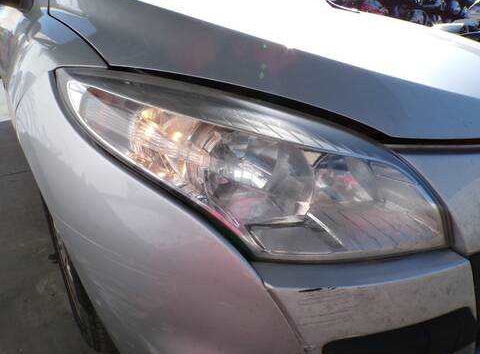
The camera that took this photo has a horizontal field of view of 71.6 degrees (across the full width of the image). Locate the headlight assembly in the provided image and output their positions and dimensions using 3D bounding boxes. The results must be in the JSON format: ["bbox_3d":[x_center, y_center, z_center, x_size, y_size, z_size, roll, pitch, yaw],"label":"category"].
[{"bbox_3d":[-0.037,-0.028,0.519,0.680,0.215,0.200,11,25,14],"label":"headlight assembly"}]

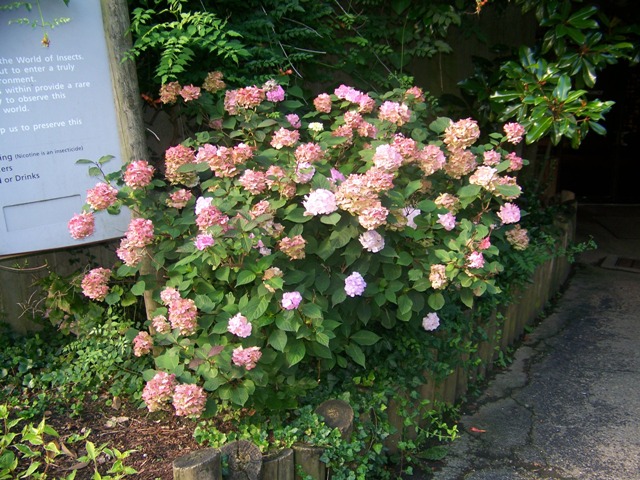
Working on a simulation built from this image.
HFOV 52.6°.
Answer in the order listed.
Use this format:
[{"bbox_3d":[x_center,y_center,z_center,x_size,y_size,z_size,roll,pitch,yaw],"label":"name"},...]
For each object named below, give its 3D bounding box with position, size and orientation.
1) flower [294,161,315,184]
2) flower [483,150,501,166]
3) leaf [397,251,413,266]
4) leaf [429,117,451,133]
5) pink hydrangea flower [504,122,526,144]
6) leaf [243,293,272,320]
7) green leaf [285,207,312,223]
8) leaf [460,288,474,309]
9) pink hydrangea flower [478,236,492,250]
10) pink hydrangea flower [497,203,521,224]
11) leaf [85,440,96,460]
[{"bbox_3d":[-0.065,-0.282,2.700,0.081,0.092,0.078,0,19,-1],"label":"flower"},{"bbox_3d":[0.755,-0.359,2.850,0.077,0.068,0.079,0,20,0],"label":"flower"},{"bbox_3d":[0.346,0.076,2.650,0.066,0.062,0.035,3,19,8],"label":"leaf"},{"bbox_3d":[0.517,-0.500,2.800,0.095,0.076,0.030,0,-25,0],"label":"leaf"},{"bbox_3d":[0.906,-0.494,3.000,0.099,0.094,0.087,5,19,16],"label":"pink hydrangea flower"},{"bbox_3d":[-0.232,0.250,2.400,0.096,0.092,0.060,-3,15,-6],"label":"leaf"},{"bbox_3d":[-0.073,-0.087,2.200,0.095,0.050,0.070,-3,20,-2],"label":"green leaf"},{"bbox_3d":[0.593,0.235,2.600,0.056,0.078,0.040,2,15,13],"label":"leaf"},{"bbox_3d":[0.685,0.015,2.680,0.056,0.054,0.055,2,18,14],"label":"pink hydrangea flower"},{"bbox_3d":[0.893,-0.125,3.050,0.113,0.104,0.108,4,21,16],"label":"pink hydrangea flower"},{"bbox_3d":[-0.653,0.599,1.840,0.030,0.055,0.030,-11,22,-22],"label":"leaf"}]

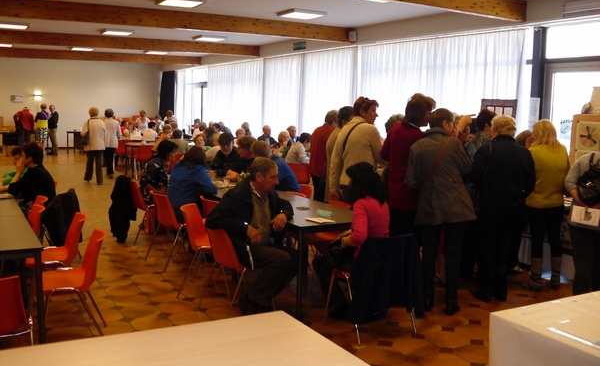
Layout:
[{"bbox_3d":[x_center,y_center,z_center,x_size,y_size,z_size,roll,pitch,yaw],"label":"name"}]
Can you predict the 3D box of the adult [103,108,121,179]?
[{"bbox_3d":[-4.229,-0.879,14.000,0.470,1.590,0.350,0,7,-14],"label":"adult"}]

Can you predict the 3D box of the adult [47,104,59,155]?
[{"bbox_3d":[-8.012,-1.722,20.200,0.420,1.680,0.500,-1,7,-20],"label":"adult"}]

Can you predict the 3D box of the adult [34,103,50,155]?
[{"bbox_3d":[-8.088,-1.649,19.600,0.480,1.670,0.380,1,7,-5],"label":"adult"}]

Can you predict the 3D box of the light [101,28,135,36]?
[{"bbox_3d":[-4.207,-3.468,14.400,0.650,0.080,0.650,-3,8,-30],"label":"light"}]

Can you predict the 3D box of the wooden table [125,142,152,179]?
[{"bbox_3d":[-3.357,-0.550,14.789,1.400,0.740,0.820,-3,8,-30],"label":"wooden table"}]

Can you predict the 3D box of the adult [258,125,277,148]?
[{"bbox_3d":[-0.629,-0.508,12.566,0.520,1.280,0.680,-2,7,-25],"label":"adult"}]

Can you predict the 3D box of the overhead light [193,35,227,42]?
[{"bbox_3d":[-2.255,-3.607,15.600,0.650,0.080,0.650,-3,8,-30],"label":"overhead light"}]

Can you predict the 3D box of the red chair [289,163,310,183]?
[{"bbox_3d":[-0.033,0.046,10.212,0.470,0.760,0.520,2,7,6],"label":"red chair"}]

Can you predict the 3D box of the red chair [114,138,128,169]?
[{"bbox_3d":[-4.592,-0.695,15.983,0.460,0.760,0.520,-3,8,-30],"label":"red chair"}]

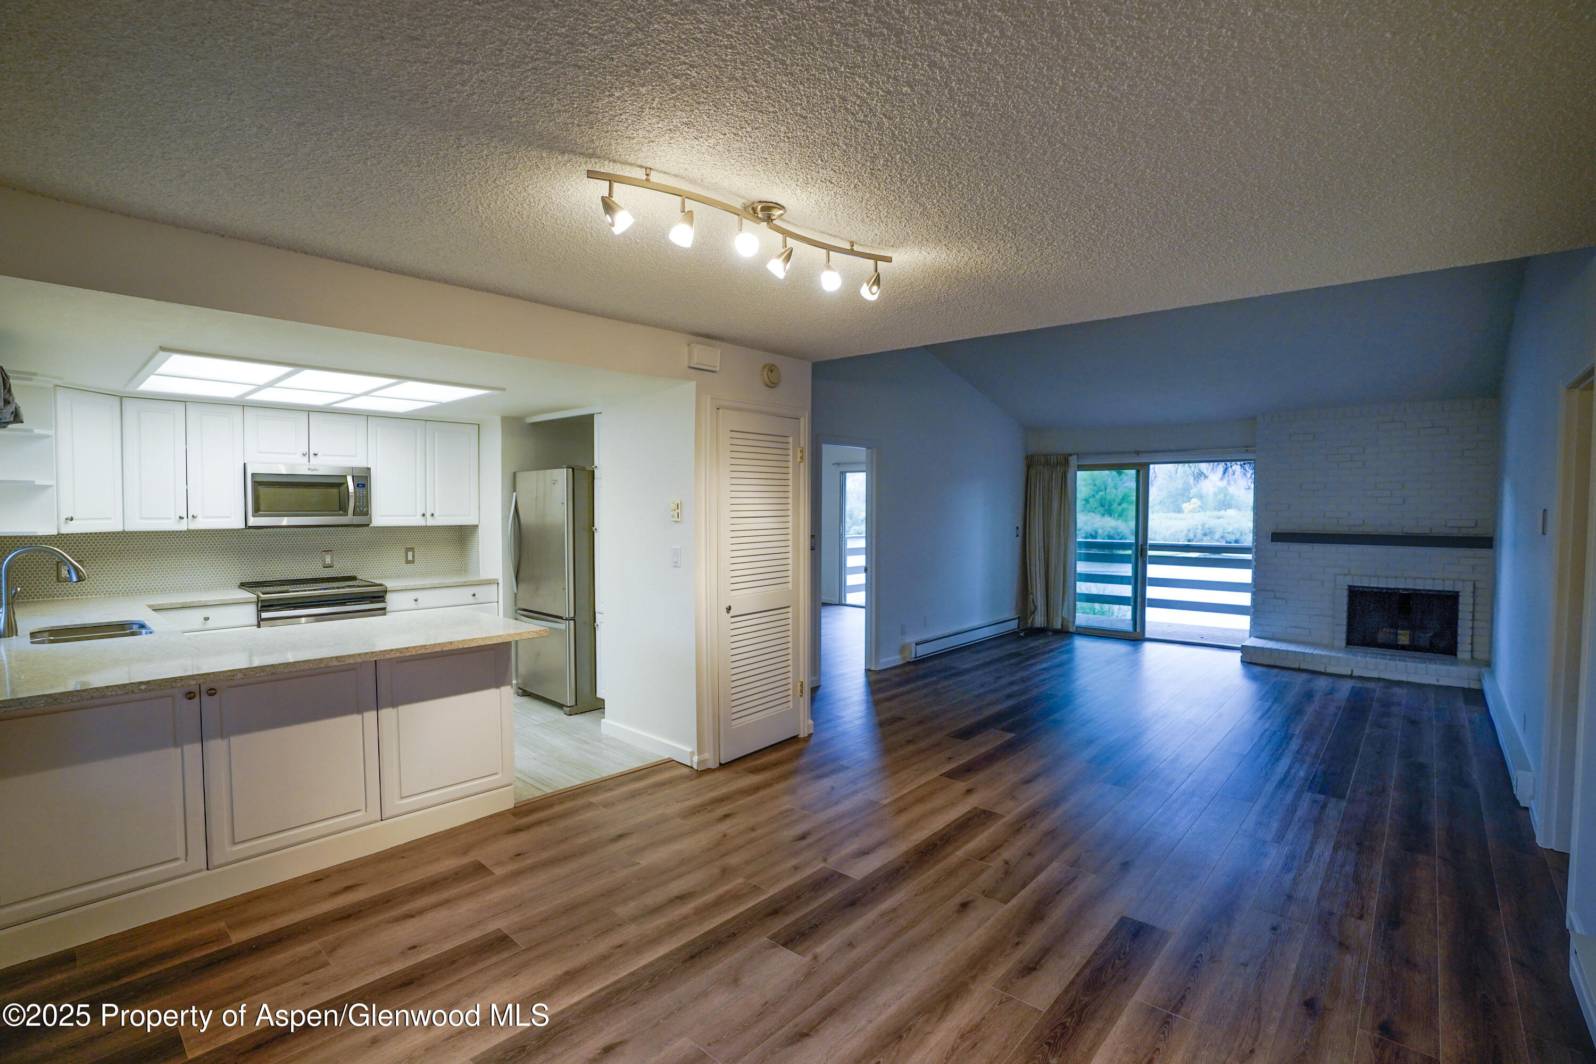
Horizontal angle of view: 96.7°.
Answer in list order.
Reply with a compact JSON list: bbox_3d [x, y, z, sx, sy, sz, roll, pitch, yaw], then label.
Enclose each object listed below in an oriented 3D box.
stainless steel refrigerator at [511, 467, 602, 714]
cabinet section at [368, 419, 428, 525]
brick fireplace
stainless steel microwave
[{"bbox_3d":[-1.712,0.414,5.598,0.750,1.765,0.800,2,3,42],"label":"stainless steel refrigerator"},{"bbox_3d":[-3.244,-0.466,5.658,0.325,0.834,0.420,2,3,42],"label":"cabinet section"},{"bbox_3d":[5.151,0.059,6.482,1.720,2.420,0.550,2,3,38],"label":"brick fireplace"},{"bbox_3d":[-3.547,-0.258,5.107,0.400,0.425,0.748,2,3,42],"label":"stainless steel microwave"}]

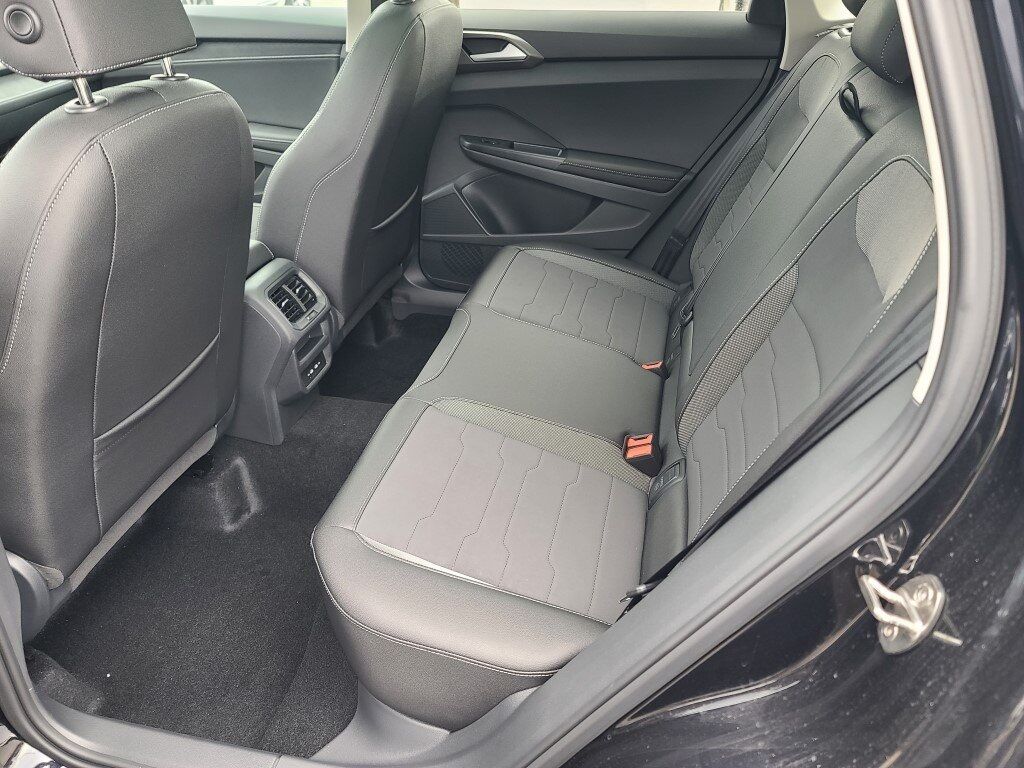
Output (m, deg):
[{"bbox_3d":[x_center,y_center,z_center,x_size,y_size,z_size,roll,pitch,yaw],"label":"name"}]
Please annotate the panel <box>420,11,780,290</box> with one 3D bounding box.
[{"bbox_3d":[0.168,-0.552,1.876,0.880,0.710,0.110,7,32,11],"label":"panel"}]

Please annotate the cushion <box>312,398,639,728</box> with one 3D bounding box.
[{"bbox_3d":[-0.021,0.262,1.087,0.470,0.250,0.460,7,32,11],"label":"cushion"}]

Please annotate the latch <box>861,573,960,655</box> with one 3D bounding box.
[{"bbox_3d":[0.286,0.168,0.563,0.046,0.068,0.045,23,31,-8],"label":"latch"}]

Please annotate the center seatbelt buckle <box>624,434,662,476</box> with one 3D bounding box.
[{"bbox_3d":[0.215,0.114,1.210,0.045,0.070,0.035,-14,45,22],"label":"center seatbelt buckle"}]

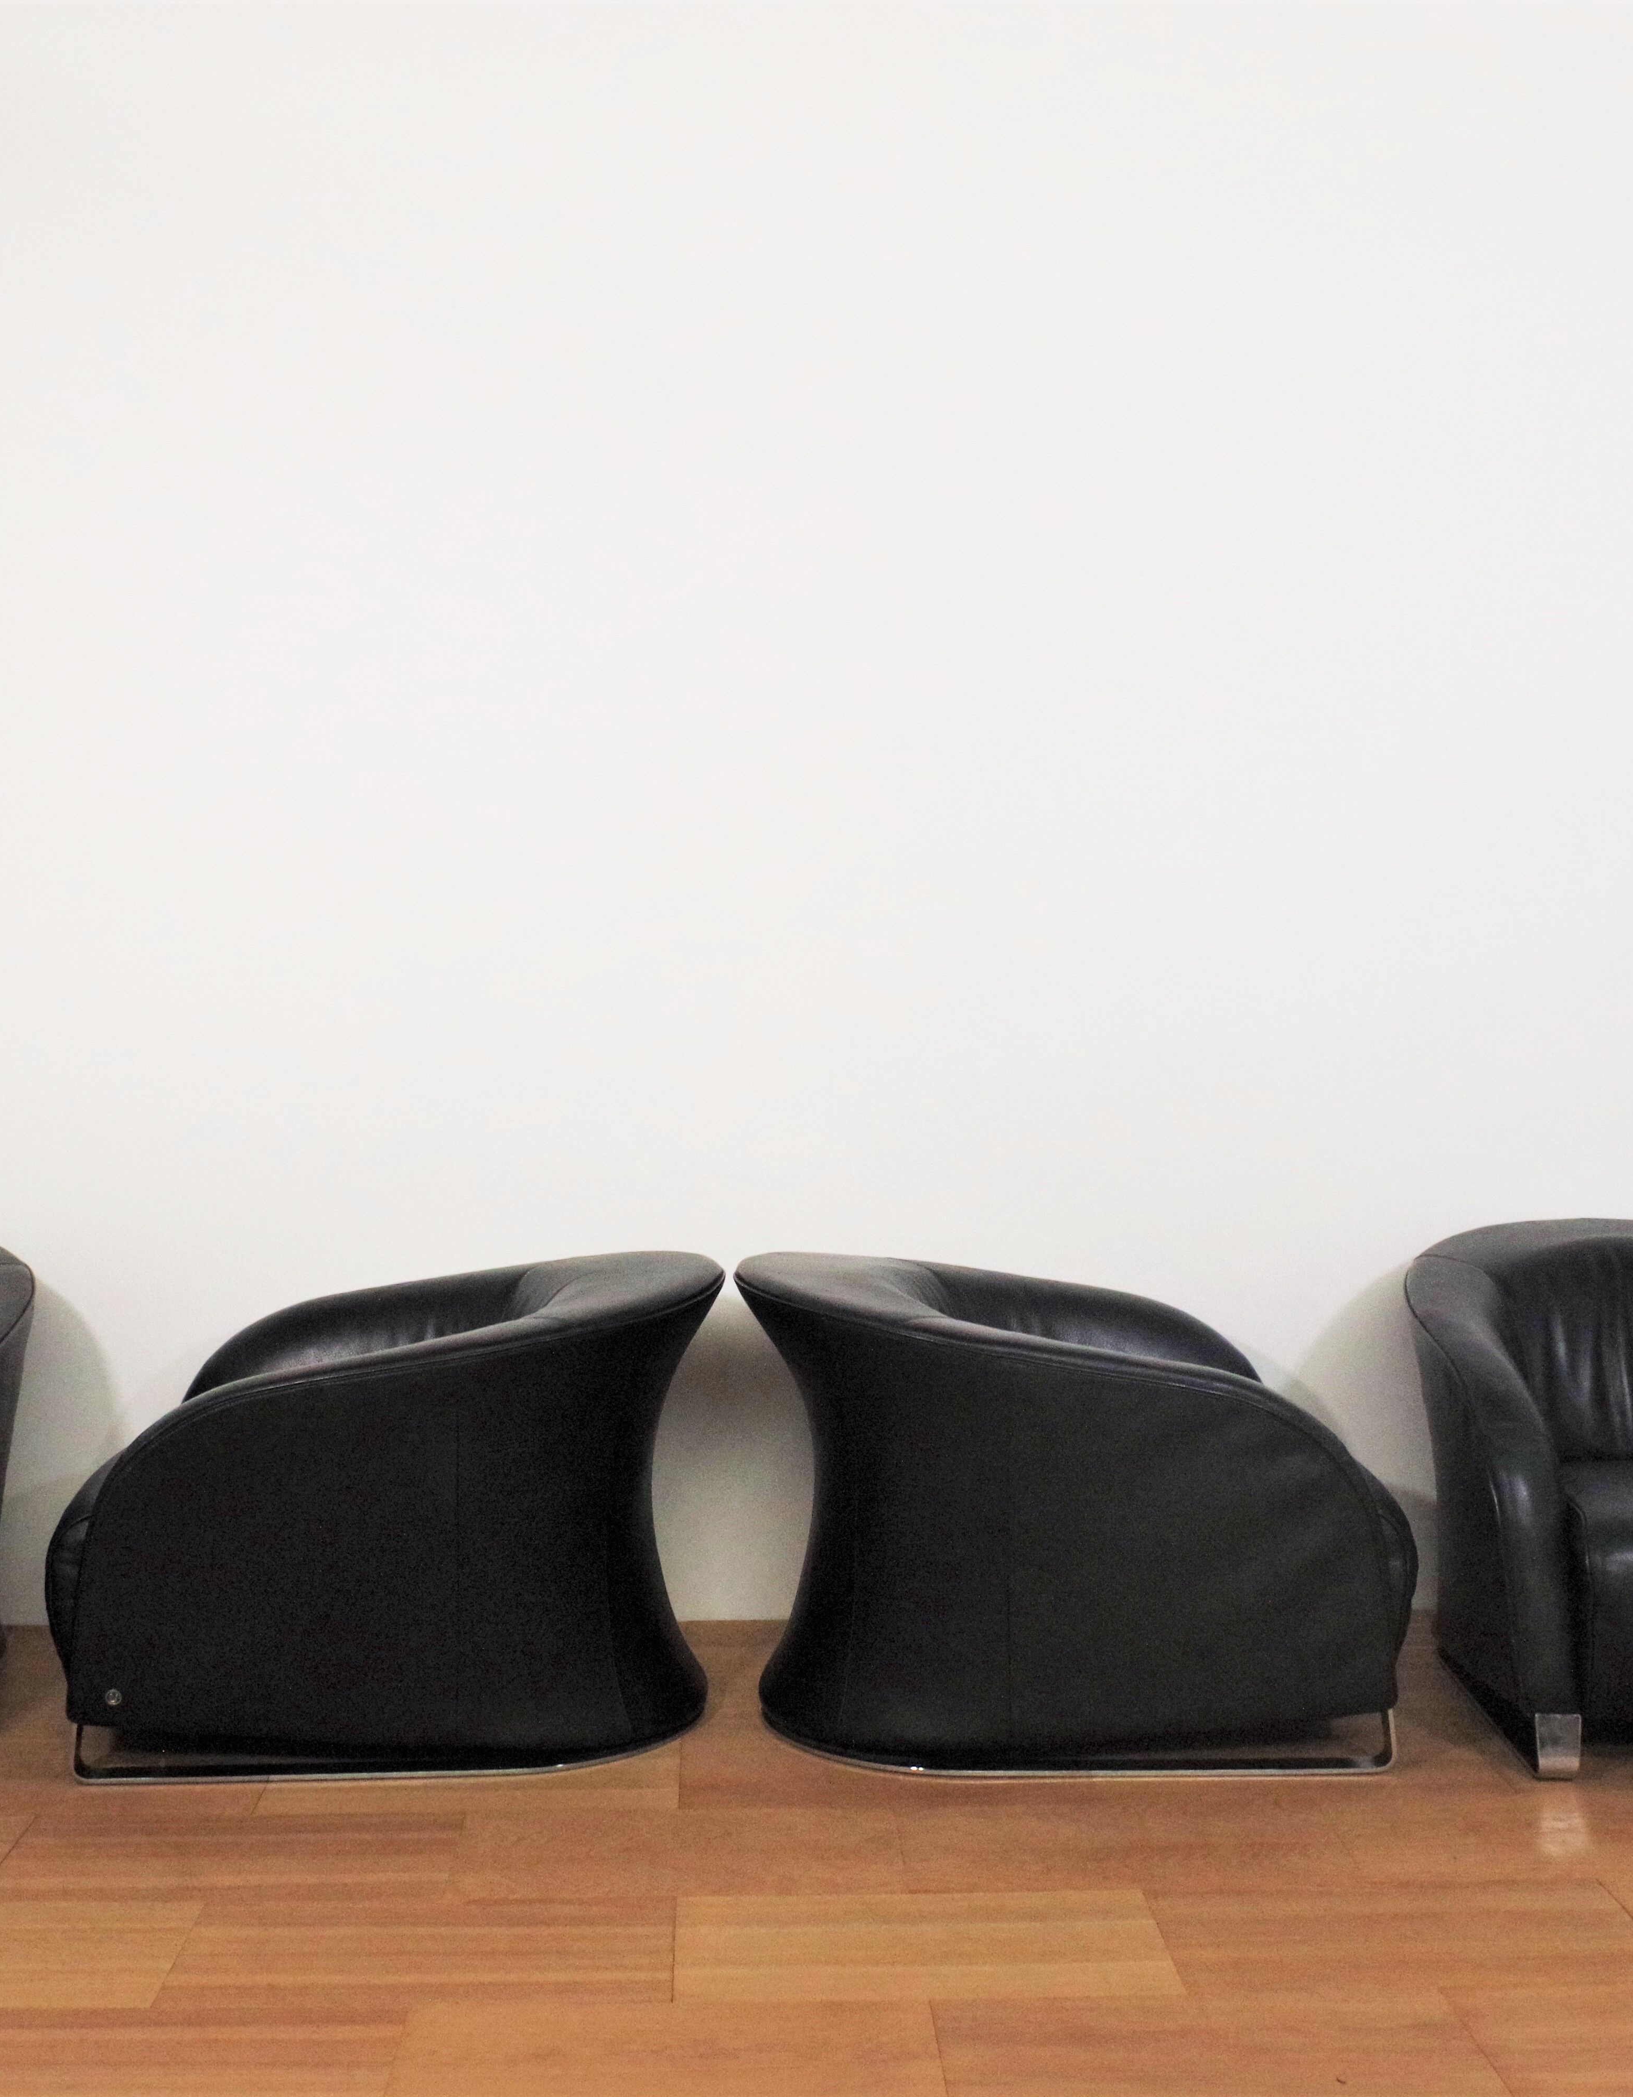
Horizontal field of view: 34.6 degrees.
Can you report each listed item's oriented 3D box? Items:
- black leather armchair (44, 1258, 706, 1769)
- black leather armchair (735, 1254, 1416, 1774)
[{"bbox_3d":[-0.634,0.679,4.071,0.985,0.695,0.790,0,3,-4],"label":"black leather armchair"},{"bbox_3d":[0.371,0.680,4.064,0.985,0.695,0.790,0,3,-3],"label":"black leather armchair"}]

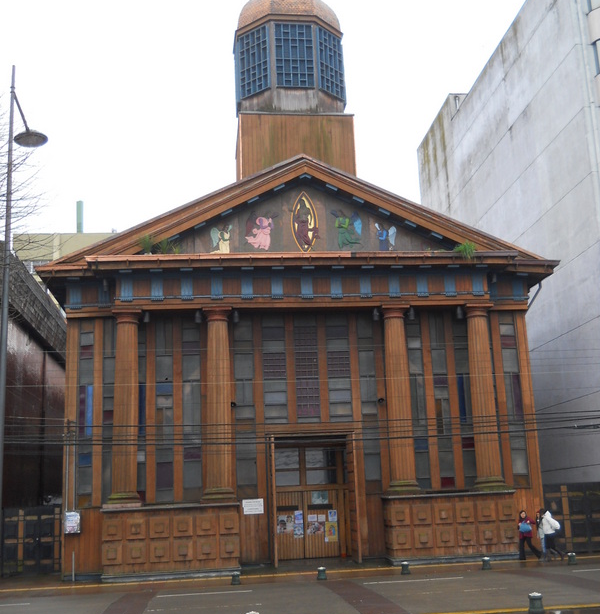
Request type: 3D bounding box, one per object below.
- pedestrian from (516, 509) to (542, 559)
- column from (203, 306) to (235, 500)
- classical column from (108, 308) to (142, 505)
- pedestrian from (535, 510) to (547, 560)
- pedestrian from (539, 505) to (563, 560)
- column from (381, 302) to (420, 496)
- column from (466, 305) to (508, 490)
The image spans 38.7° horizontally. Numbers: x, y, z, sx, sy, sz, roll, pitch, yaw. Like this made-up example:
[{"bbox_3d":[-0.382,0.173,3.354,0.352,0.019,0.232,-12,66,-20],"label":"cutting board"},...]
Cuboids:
[{"bbox_3d":[7.505,7.542,28.275,0.650,1.584,0.500,4,-14,-27],"label":"pedestrian"},{"bbox_3d":[-2.840,3.248,29.677,1.050,6.705,1.050,0,-13,-8],"label":"column"},{"bbox_3d":[-5.938,3.346,29.236,1.050,6.580,1.050,0,-13,-8],"label":"classical column"},{"bbox_3d":[7.994,7.606,28.482,0.600,1.644,0.500,2,-13,-18],"label":"pedestrian"},{"bbox_3d":[8.202,7.514,28.232,0.750,1.645,0.550,0,-13,-10],"label":"pedestrian"},{"bbox_3d":[3.537,3.205,30.548,1.050,6.730,1.050,0,-13,-8],"label":"column"},{"bbox_3d":[6.665,3.154,30.982,1.050,6.705,1.050,0,-13,-8],"label":"column"}]

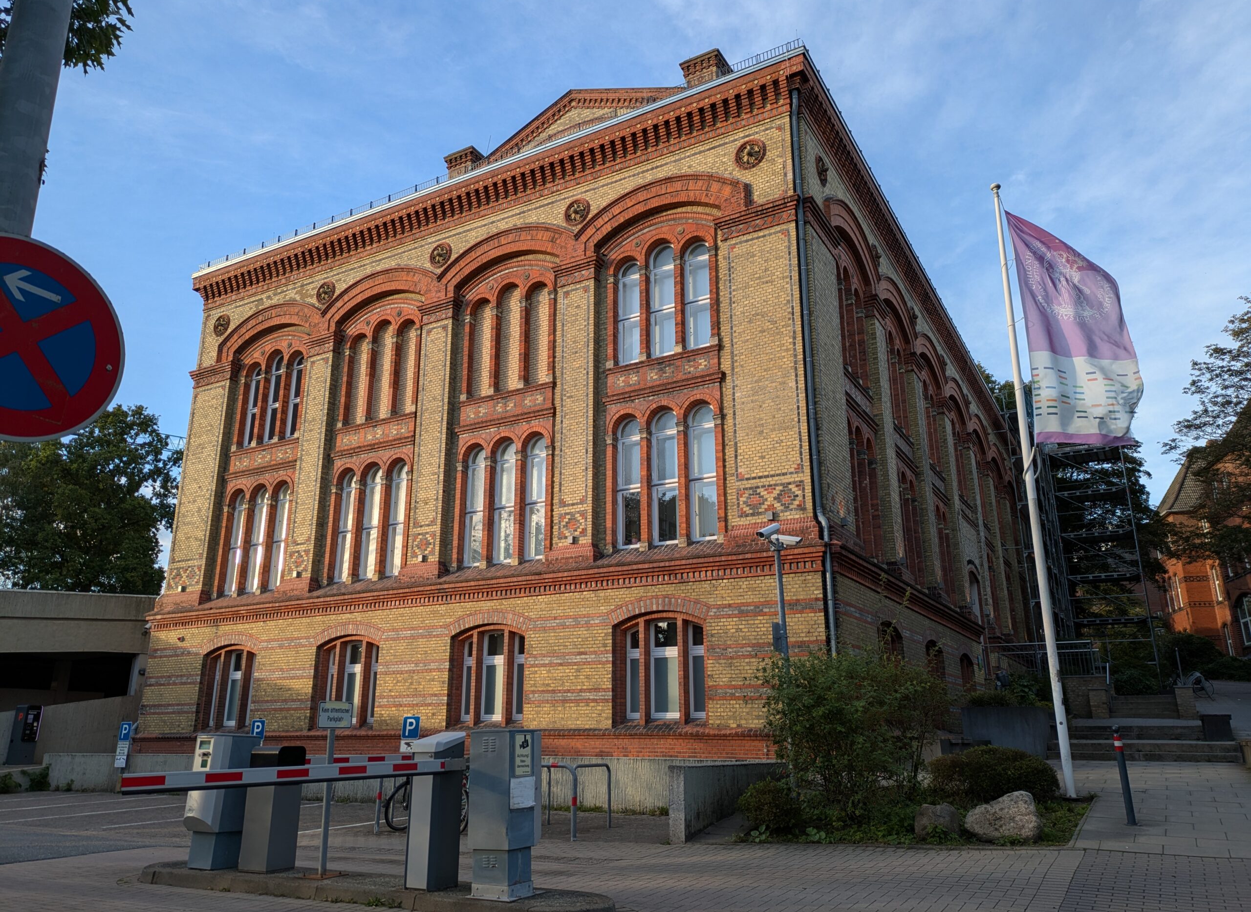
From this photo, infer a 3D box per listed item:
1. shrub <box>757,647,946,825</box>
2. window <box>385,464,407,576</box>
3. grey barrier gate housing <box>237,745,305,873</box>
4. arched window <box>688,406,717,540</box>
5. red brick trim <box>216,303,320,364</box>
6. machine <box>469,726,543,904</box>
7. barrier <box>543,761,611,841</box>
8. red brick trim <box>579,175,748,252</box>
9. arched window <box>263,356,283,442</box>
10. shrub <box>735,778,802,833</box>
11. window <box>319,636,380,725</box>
[{"bbox_3d":[3.079,3.742,12.207,2.350,2.080,2.050,-10,-20,28],"label":"shrub"},{"bbox_3d":[-5.502,1.494,21.933,0.620,2.850,0.200,-9,-19,28],"label":"window"},{"bbox_3d":[-3.545,3.535,9.107,0.353,1.170,0.384,-7,-18,23],"label":"grey barrier gate housing"},{"bbox_3d":[1.866,0.347,21.148,0.780,3.280,0.170,-10,-20,28],"label":"arched window"},{"bbox_3d":[-11.797,-4.158,30.106,4.950,1.420,0.400,-10,-19,28],"label":"red brick trim"},{"bbox_3d":[-0.906,2.734,6.978,0.390,1.180,0.490,-10,-19,28],"label":"machine"},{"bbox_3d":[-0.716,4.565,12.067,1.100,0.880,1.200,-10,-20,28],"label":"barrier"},{"bbox_3d":[0.805,-6.179,22.919,4.850,1.400,0.420,-10,-20,28],"label":"red brick trim"},{"bbox_3d":[-9.849,-1.669,25.458,0.640,2.620,0.200,-9,-19,28],"label":"arched window"},{"bbox_3d":[1.653,4.026,10.400,0.760,0.660,0.740,-10,-19,28],"label":"shrub"},{"bbox_3d":[-7.140,5.943,23.763,2.270,2.270,0.320,-10,-19,28],"label":"window"}]

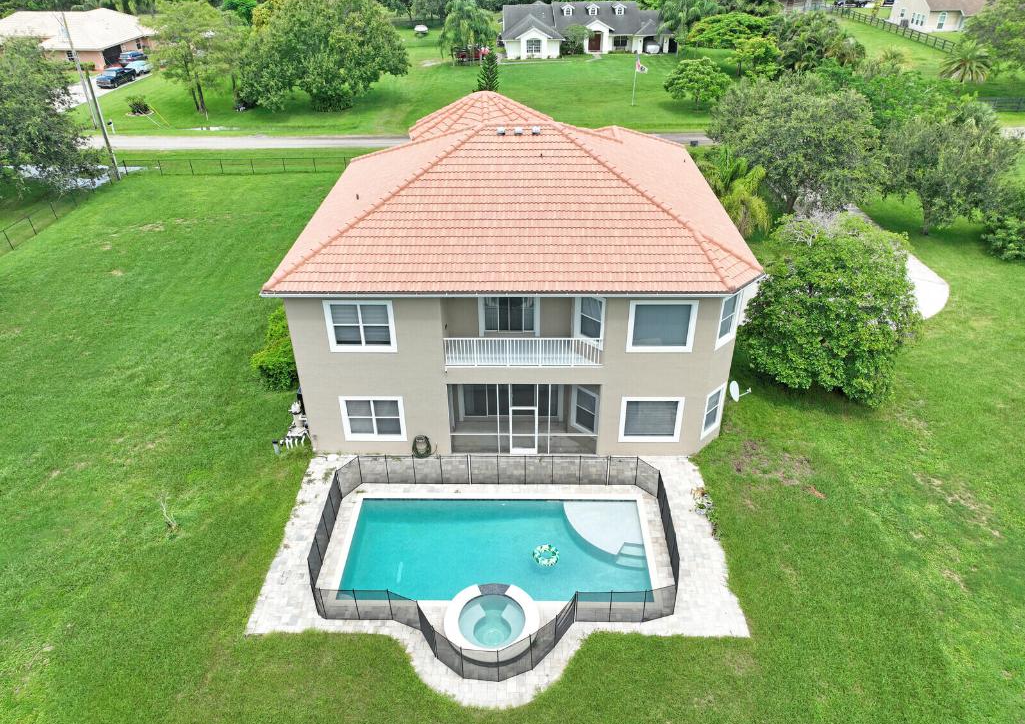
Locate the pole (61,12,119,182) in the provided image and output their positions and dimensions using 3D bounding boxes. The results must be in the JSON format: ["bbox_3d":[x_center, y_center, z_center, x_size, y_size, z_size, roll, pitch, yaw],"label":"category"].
[{"bbox_3d":[-29.390,-18.295,50.023,0.320,11.200,0.320,0,32,0],"label":"pole"}]

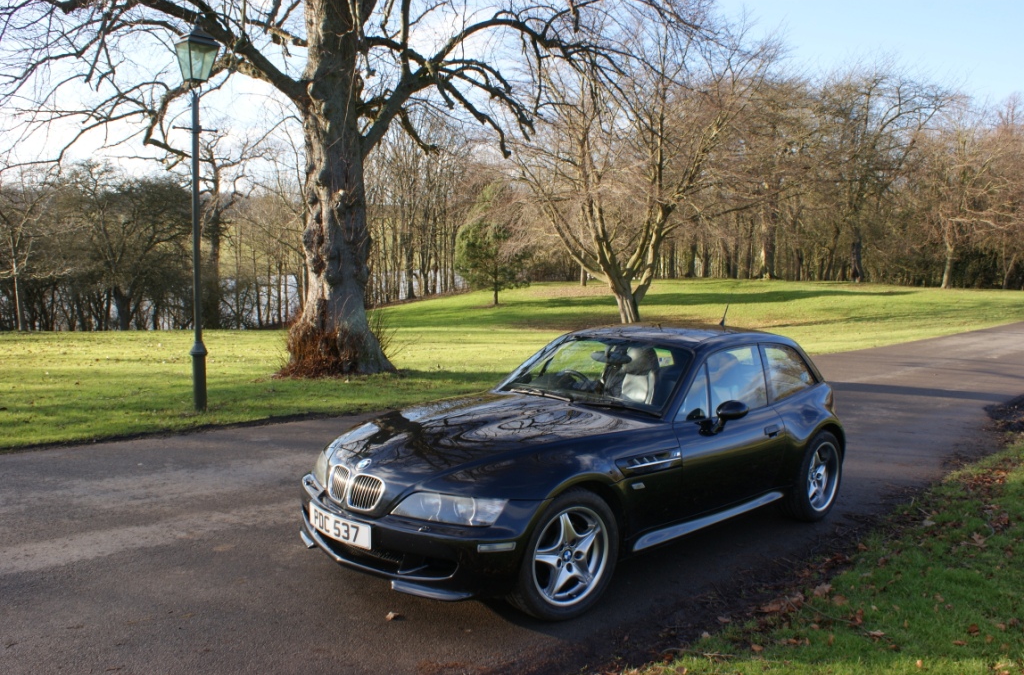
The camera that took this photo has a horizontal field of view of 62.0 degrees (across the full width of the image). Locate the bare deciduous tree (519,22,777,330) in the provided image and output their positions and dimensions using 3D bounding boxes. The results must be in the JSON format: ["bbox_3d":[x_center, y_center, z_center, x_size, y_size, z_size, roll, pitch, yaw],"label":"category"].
[{"bbox_3d":[4.041,-5.077,26.000,7.900,9.300,7.600,1,4,0],"label":"bare deciduous tree"}]

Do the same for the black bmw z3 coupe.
[{"bbox_3d":[0.620,0.587,5.385,4.020,1.280,1.750,-3,6,-44],"label":"black bmw z3 coupe"}]

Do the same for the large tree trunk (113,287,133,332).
[{"bbox_3d":[-12.791,-0.919,28.000,0.620,1.450,0.570,1,4,0],"label":"large tree trunk"}]

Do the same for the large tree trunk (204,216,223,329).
[{"bbox_3d":[-10.853,-2.363,31.000,0.620,4.100,0.580,1,4,0],"label":"large tree trunk"}]

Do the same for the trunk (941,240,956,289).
[{"bbox_3d":[29.694,-4.966,58.000,1.000,3.400,0.900,1,4,0],"label":"trunk"}]

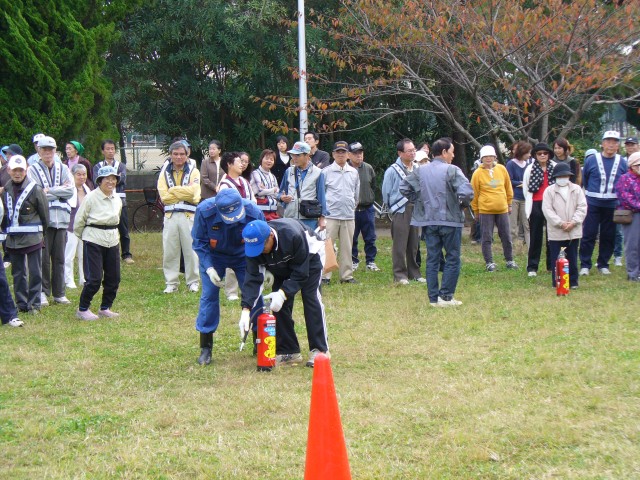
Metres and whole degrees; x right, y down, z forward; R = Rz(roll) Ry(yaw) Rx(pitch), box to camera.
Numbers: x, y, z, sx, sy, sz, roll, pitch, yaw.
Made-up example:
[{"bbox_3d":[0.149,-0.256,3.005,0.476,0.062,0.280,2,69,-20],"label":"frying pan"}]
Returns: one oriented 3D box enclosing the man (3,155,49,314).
[{"bbox_3d":[-3.033,-0.062,13.138,0.500,1.620,0.380,0,5,13],"label":"man"}]

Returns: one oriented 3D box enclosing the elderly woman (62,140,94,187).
[{"bbox_3d":[-3.096,-0.423,16.234,0.450,1.658,0.300,2,5,30],"label":"elderly woman"}]

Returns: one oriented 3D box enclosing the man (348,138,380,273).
[{"bbox_3d":[0.557,-0.427,16.009,0.480,1.616,0.320,-1,5,-7],"label":"man"}]

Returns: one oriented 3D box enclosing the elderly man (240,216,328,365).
[{"bbox_3d":[-0.258,0.348,9.550,0.540,1.020,0.640,3,6,37],"label":"elderly man"}]

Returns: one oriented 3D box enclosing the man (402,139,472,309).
[{"bbox_3d":[1.180,-0.191,12.744,0.680,1.652,0.380,1,5,23],"label":"man"}]

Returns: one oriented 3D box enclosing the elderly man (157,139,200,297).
[{"bbox_3d":[-1.612,-0.268,14.535,0.520,1.690,0.370,-2,4,-5],"label":"elderly man"}]

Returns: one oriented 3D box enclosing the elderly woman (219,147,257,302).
[{"bbox_3d":[-0.892,-0.151,13.790,0.460,1.570,0.350,-4,5,-32],"label":"elderly woman"}]

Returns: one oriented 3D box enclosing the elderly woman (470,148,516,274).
[{"bbox_3d":[2.202,-0.412,16.190,0.540,1.570,0.360,-2,4,-4],"label":"elderly woman"}]

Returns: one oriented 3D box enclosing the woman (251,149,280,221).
[{"bbox_3d":[-0.659,-0.304,15.138,0.430,1.538,0.300,-2,5,-14],"label":"woman"}]

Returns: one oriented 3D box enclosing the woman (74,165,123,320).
[{"bbox_3d":[-2.204,0.020,12.692,0.460,1.510,0.380,-5,6,-40],"label":"woman"}]

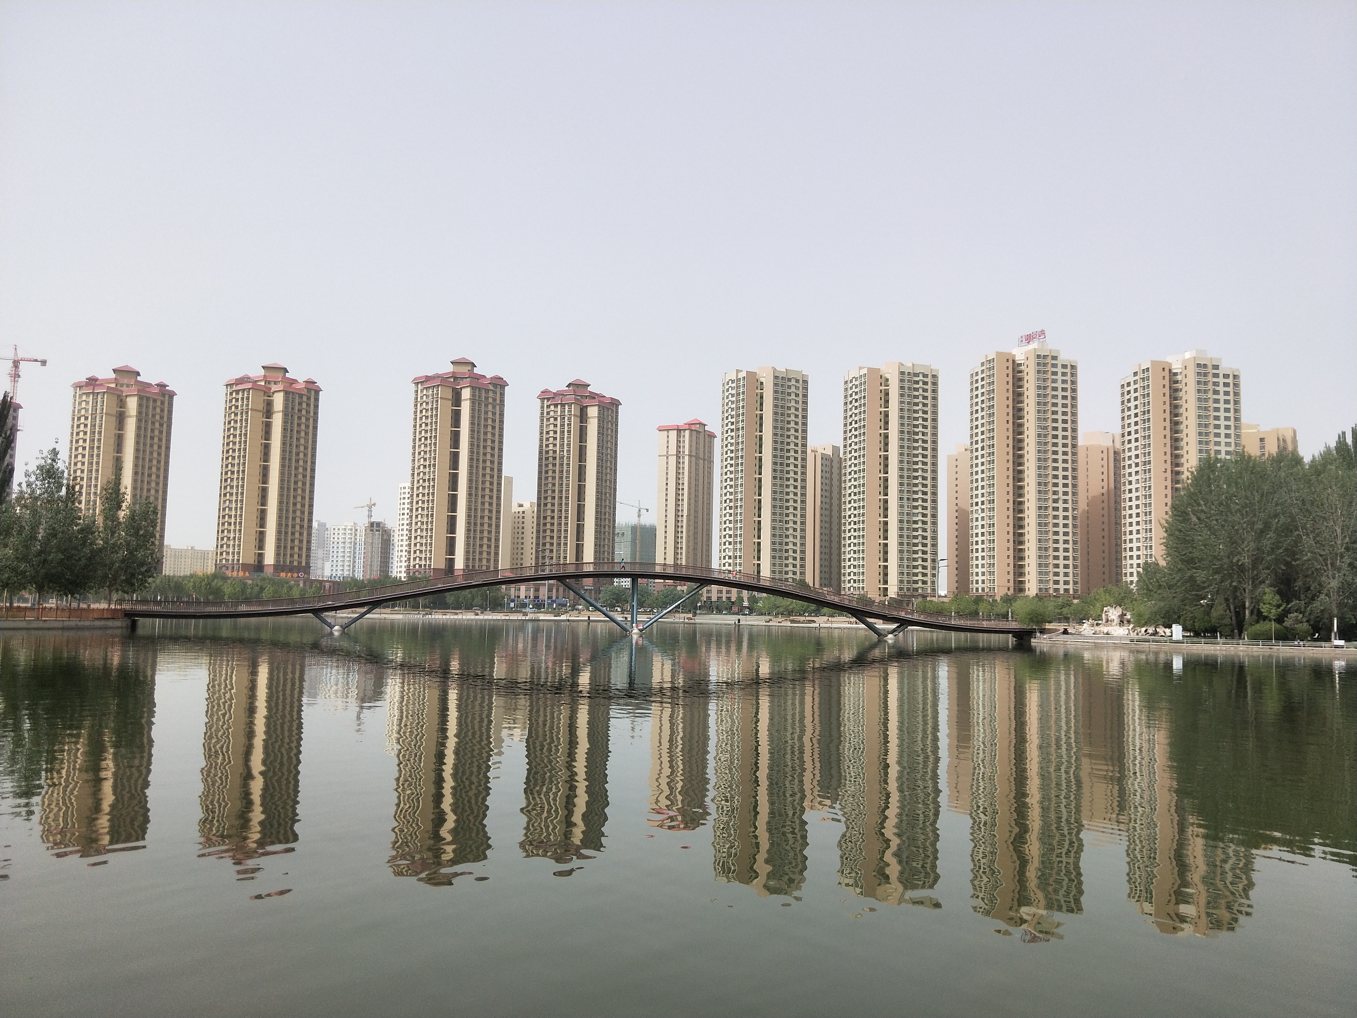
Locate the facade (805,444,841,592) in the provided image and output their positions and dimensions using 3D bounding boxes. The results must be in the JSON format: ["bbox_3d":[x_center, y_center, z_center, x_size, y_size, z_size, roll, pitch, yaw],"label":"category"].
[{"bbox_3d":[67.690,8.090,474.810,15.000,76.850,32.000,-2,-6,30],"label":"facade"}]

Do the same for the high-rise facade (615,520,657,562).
[{"bbox_3d":[-36.010,45.500,860.470,30.000,64.250,26.000,5,-6,-35],"label":"high-rise facade"}]

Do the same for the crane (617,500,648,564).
[{"bbox_3d":[-41.860,32.260,825.030,3.000,84.250,62.000,-1,-6,27],"label":"crane"}]

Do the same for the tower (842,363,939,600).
[{"bbox_3d":[84.770,-7.480,392.030,28.180,96.990,25.940,3,-6,-16],"label":"tower"}]

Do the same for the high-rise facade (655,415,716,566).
[{"bbox_3d":[3.890,1.260,542.550,21.730,103.860,29.030,-1,-6,27],"label":"high-rise facade"}]

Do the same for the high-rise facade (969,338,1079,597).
[{"bbox_3d":[127.370,-12.030,362.390,28.490,102.450,26.190,2,-5,-12],"label":"high-rise facade"}]

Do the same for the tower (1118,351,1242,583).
[{"bbox_3d":[173.090,-8.760,337.410,27.250,93.320,24.840,2,-5,-9],"label":"tower"}]

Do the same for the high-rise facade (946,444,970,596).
[{"bbox_3d":[138.600,8.750,466.880,14.000,77.320,28.000,-2,-6,30],"label":"high-rise facade"}]

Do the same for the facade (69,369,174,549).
[{"bbox_3d":[-216.060,-11.430,377.940,24.900,89.130,25.660,-1,-6,22],"label":"facade"}]

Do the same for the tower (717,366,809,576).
[{"bbox_3d":[35.200,-7.380,403.520,26.980,96.760,24.560,4,-6,-28],"label":"tower"}]

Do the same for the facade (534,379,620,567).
[{"bbox_3d":[-45.200,-8.110,438.340,26.430,101.130,26.900,-2,-6,29],"label":"facade"}]

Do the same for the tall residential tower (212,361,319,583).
[{"bbox_3d":[-170.870,-12.840,407.300,27.000,96.240,27.000,-2,-6,33],"label":"tall residential tower"}]

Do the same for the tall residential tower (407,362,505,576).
[{"bbox_3d":[-95.100,-13.550,419.550,27.000,103.150,27.000,-3,-6,39],"label":"tall residential tower"}]

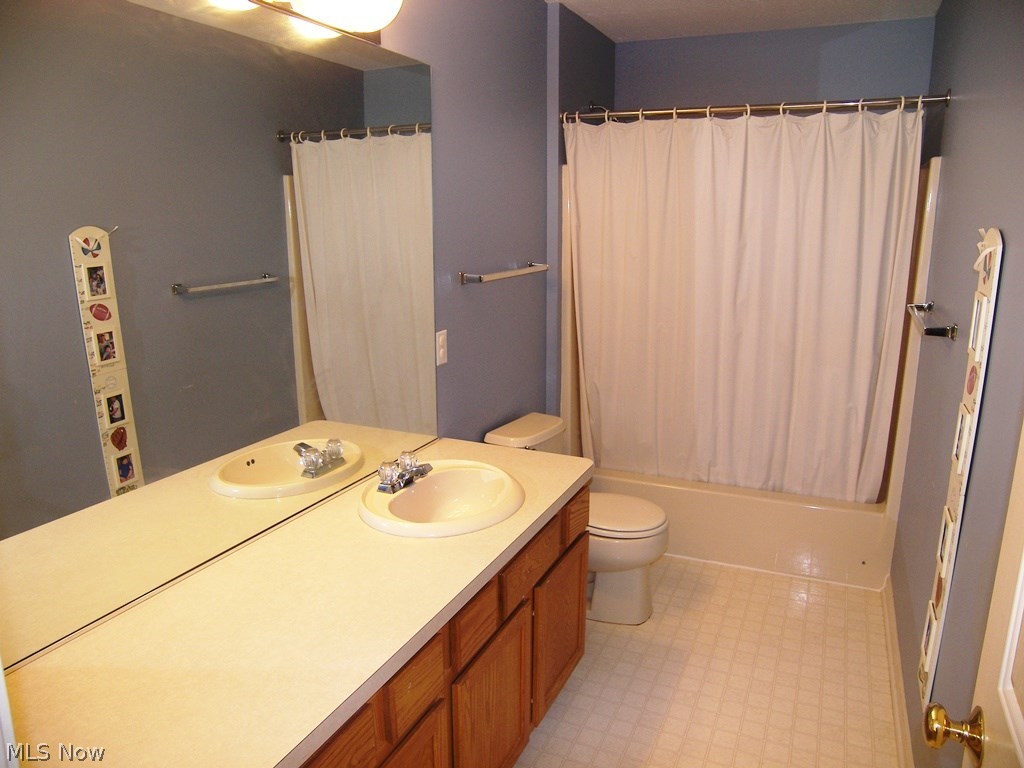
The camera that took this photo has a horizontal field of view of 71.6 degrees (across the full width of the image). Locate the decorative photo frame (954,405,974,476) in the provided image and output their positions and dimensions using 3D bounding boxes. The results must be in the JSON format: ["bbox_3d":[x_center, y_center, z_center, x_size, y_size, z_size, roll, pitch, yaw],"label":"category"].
[{"bbox_3d":[1.110,0.136,1.755,0.018,0.153,0.128,5,14,23],"label":"decorative photo frame"}]

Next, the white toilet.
[{"bbox_3d":[0.310,0.544,2.967,0.708,0.703,0.487,5,14,23],"label":"white toilet"}]

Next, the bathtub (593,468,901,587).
[{"bbox_3d":[1.077,0.568,3.634,1.508,0.354,0.827,5,14,23],"label":"bathtub"}]

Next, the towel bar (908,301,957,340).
[{"bbox_3d":[1.349,-0.218,2.299,0.081,0.044,0.619,5,14,23],"label":"towel bar"}]

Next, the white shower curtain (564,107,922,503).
[{"bbox_3d":[0.893,-0.274,3.117,1.405,1.710,0.118,5,14,23],"label":"white shower curtain"}]

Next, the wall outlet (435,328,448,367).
[{"bbox_3d":[-0.238,-0.125,2.474,0.008,0.117,0.073,5,14,23],"label":"wall outlet"}]

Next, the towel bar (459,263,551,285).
[{"bbox_3d":[-0.017,-0.444,2.820,0.084,0.043,0.659,5,14,23],"label":"towel bar"}]

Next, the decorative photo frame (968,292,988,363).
[{"bbox_3d":[1.109,-0.138,1.692,0.018,0.148,0.128,5,14,23],"label":"decorative photo frame"}]

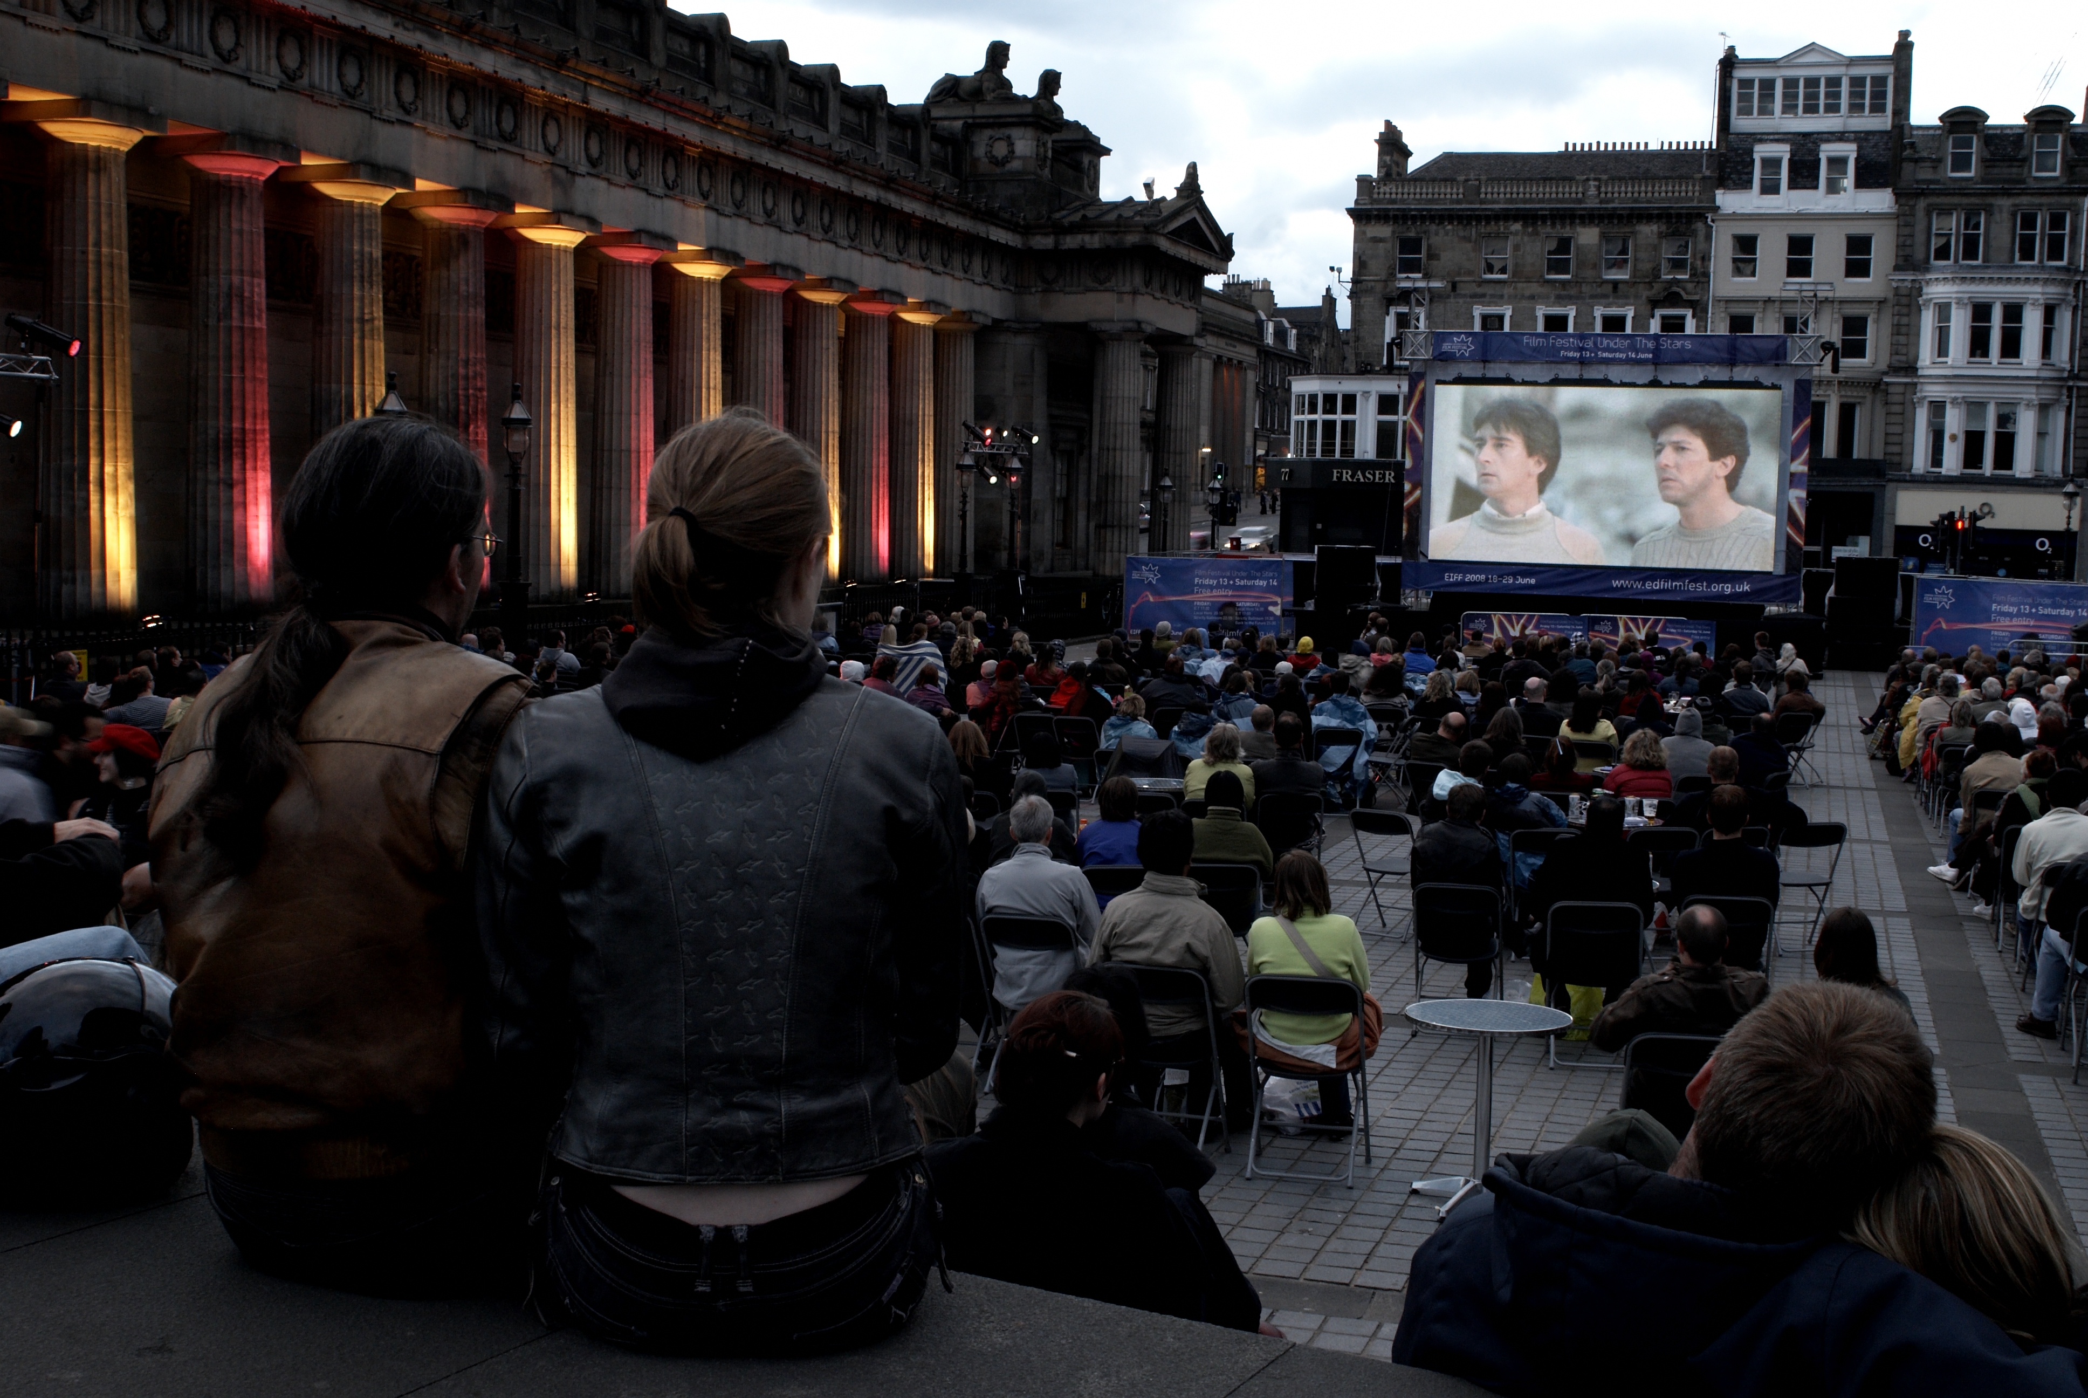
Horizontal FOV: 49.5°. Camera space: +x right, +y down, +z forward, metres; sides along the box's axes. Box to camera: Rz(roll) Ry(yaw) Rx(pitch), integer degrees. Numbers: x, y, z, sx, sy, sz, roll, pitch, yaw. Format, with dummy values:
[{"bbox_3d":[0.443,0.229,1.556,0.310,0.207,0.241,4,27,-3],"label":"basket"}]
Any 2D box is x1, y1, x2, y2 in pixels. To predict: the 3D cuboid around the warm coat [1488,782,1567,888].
[{"bbox_3d":[2.913,0.796,13.686,0.500,0.640,0.380,2,4,10],"label":"warm coat"}]

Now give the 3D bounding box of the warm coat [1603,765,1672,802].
[{"bbox_3d":[4.056,0.734,15.521,0.520,0.600,0.380,3,4,14],"label":"warm coat"}]

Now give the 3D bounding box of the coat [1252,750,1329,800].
[{"bbox_3d":[1.650,0.662,15.322,0.540,0.620,0.380,3,4,14],"label":"coat"}]

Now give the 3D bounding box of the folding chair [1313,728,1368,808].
[{"bbox_3d":[2.696,0.627,20.722,0.460,0.790,0.460,2,4,8],"label":"folding chair"}]

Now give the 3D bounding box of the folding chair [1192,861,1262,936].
[{"bbox_3d":[0.907,1.209,11.888,0.460,0.790,0.460,2,4,9],"label":"folding chair"}]

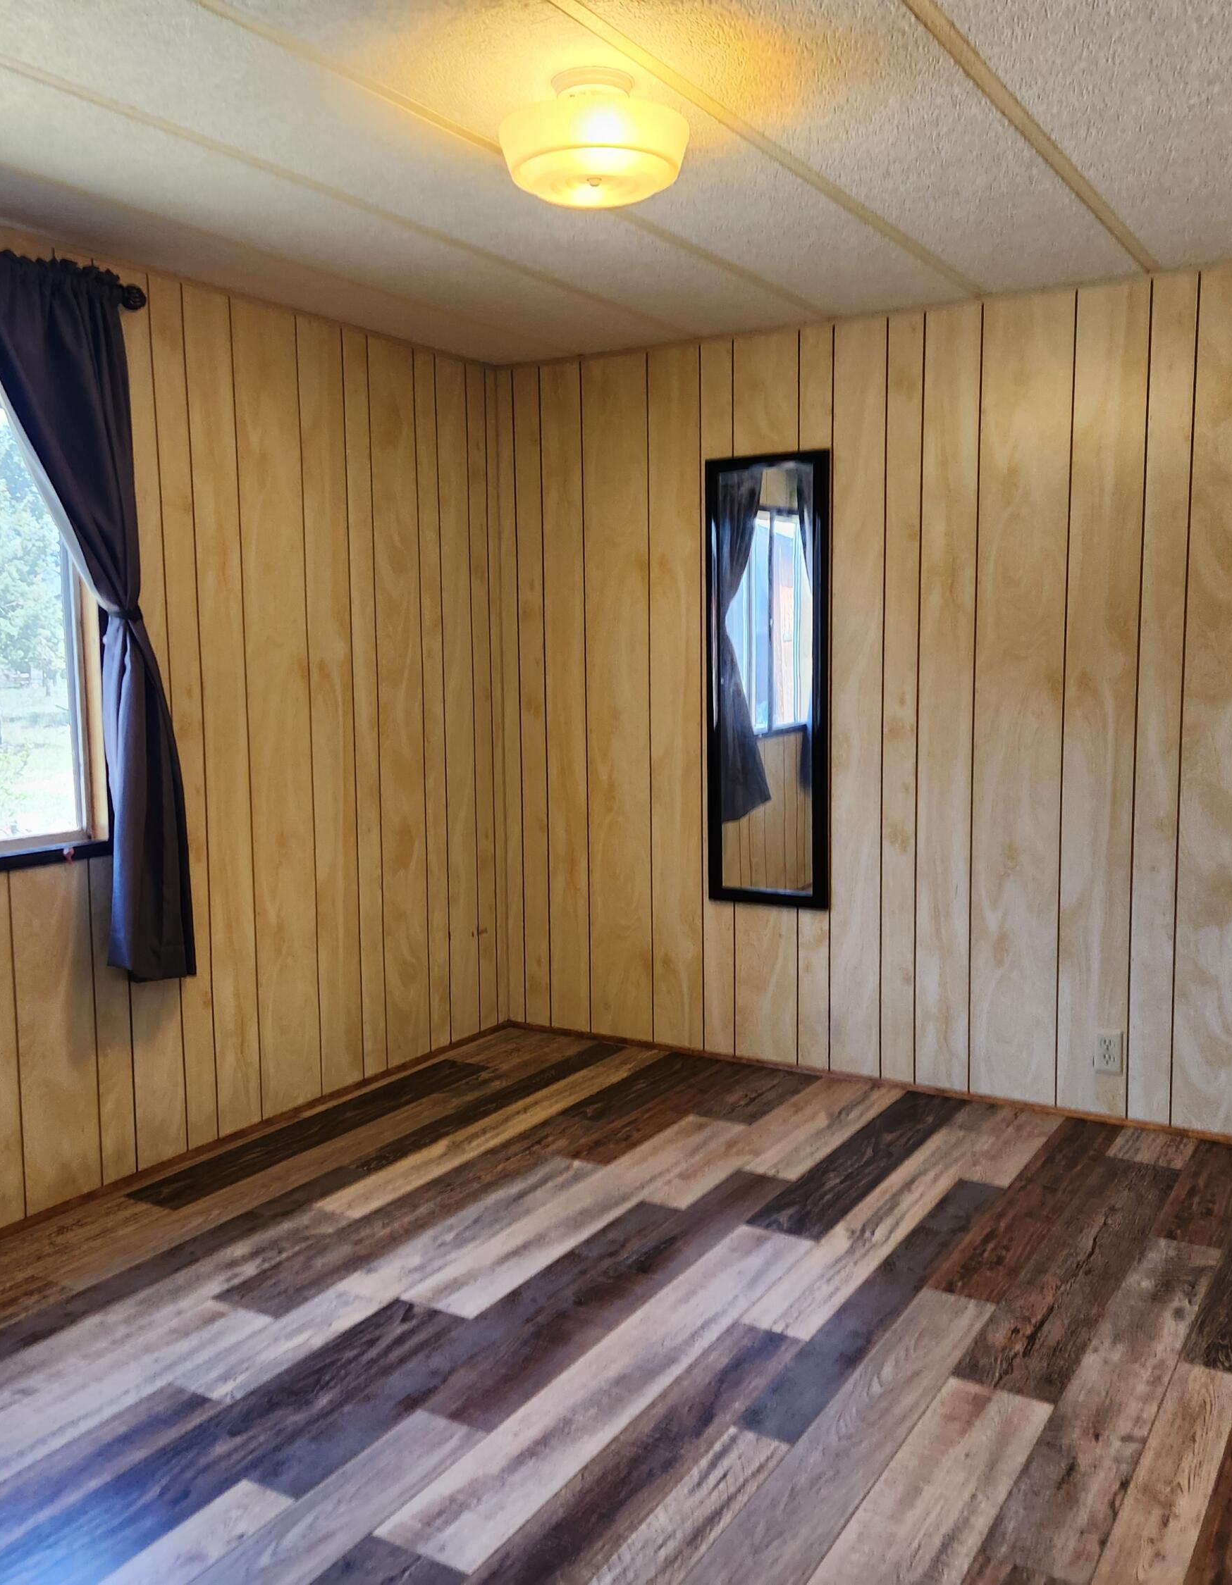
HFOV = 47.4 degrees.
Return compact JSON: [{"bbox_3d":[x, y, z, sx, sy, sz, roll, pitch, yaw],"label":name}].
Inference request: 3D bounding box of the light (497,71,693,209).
[{"bbox_3d":[-0.035,-1.037,2.220,0.297,0.159,0.297,-1,6,0],"label":"light"}]

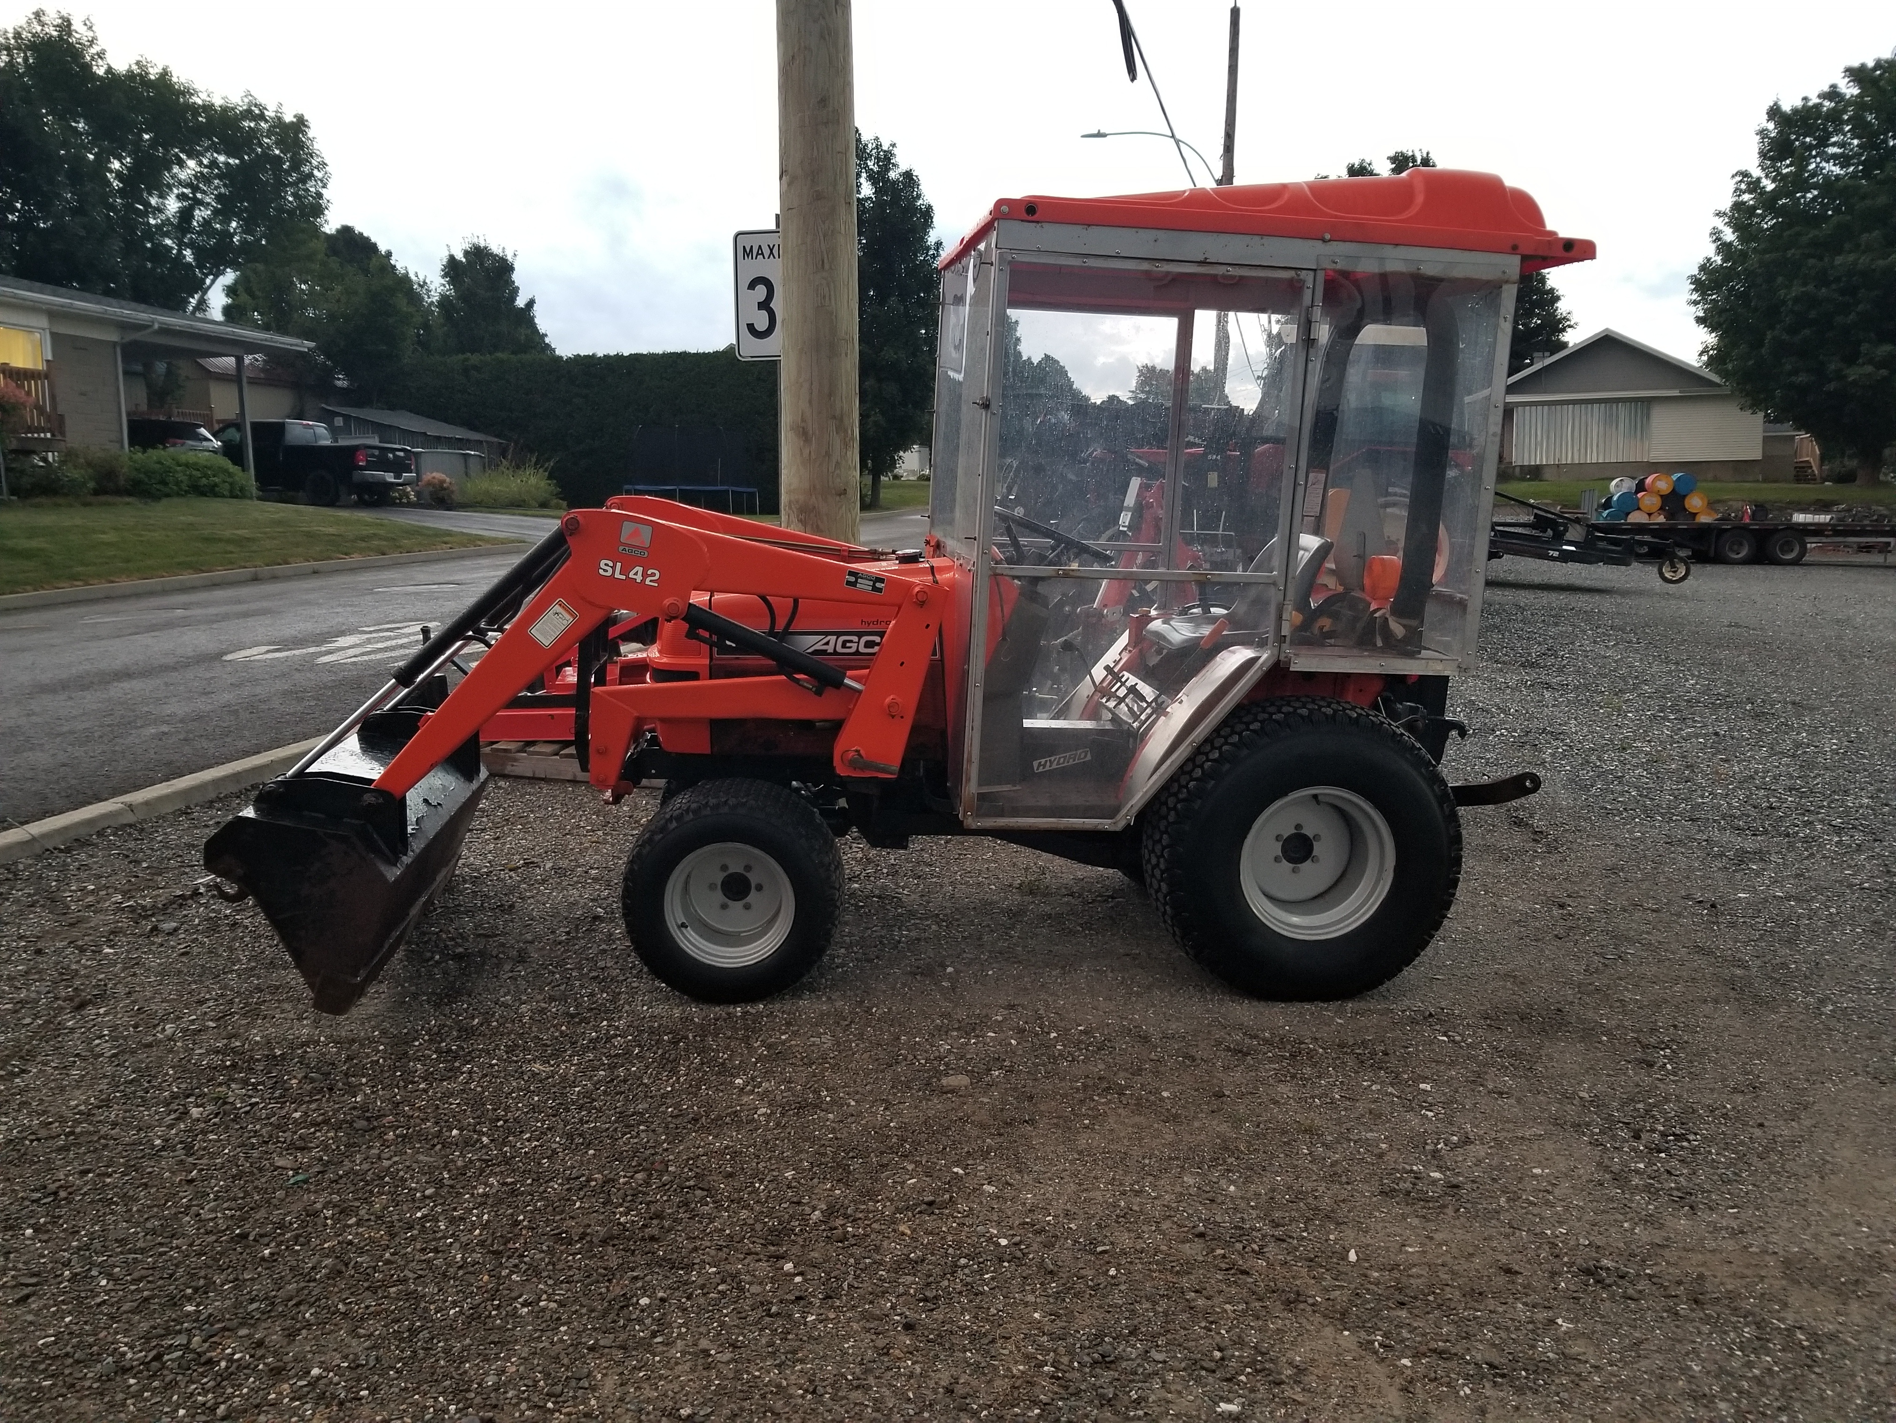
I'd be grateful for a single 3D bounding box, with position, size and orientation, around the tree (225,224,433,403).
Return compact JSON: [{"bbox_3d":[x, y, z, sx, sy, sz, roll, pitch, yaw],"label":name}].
[{"bbox_3d":[-19.542,-10.976,45.000,6.800,8.800,6.500,0,9,0],"label":"tree"}]

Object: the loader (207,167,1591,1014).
[{"bbox_3d":[-0.046,-0.552,4.889,4.250,2.650,1.560,1,9,-8],"label":"loader"}]

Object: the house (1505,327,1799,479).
[{"bbox_3d":[24.322,-11.018,52.863,10.800,5.200,11.500,2,9,14],"label":"house"}]

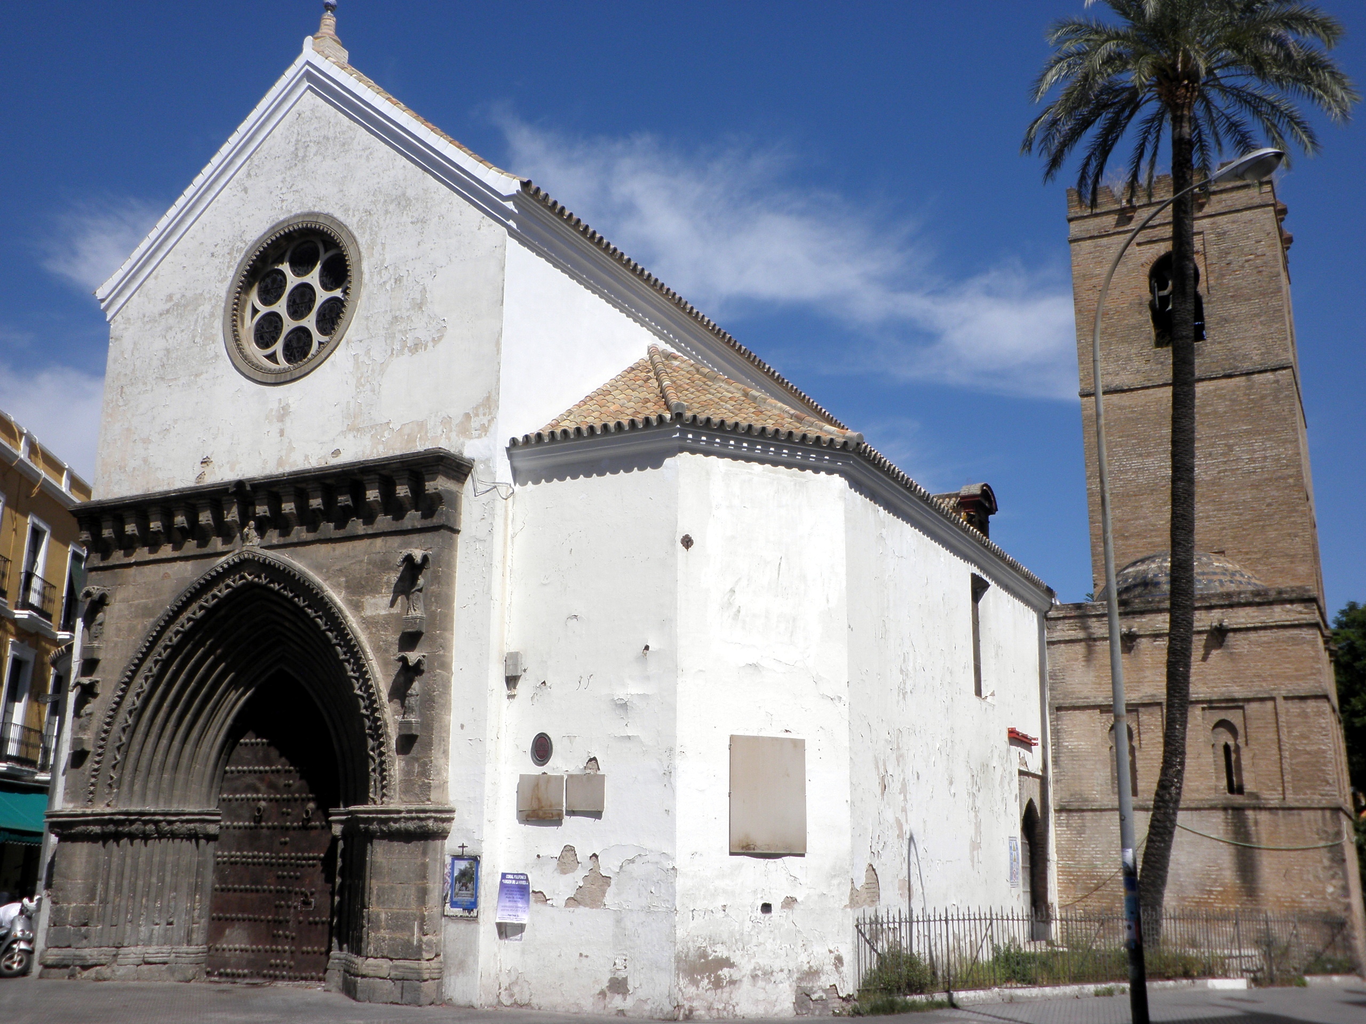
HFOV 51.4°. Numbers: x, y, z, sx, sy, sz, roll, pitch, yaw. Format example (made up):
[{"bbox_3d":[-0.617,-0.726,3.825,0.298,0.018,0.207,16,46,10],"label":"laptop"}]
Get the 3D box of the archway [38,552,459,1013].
[{"bbox_3d":[-6.293,3.765,21.208,7.605,6.435,1.300,-7,-15,27],"label":"archway"}]

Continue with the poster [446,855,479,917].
[{"bbox_3d":[-2.911,4.936,18.722,0.530,0.780,0.040,-7,-15,27],"label":"poster"}]

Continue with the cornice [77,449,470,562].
[{"bbox_3d":[-6.589,0.082,21.452,7.735,1.040,0.650,-7,-15,27],"label":"cornice"}]

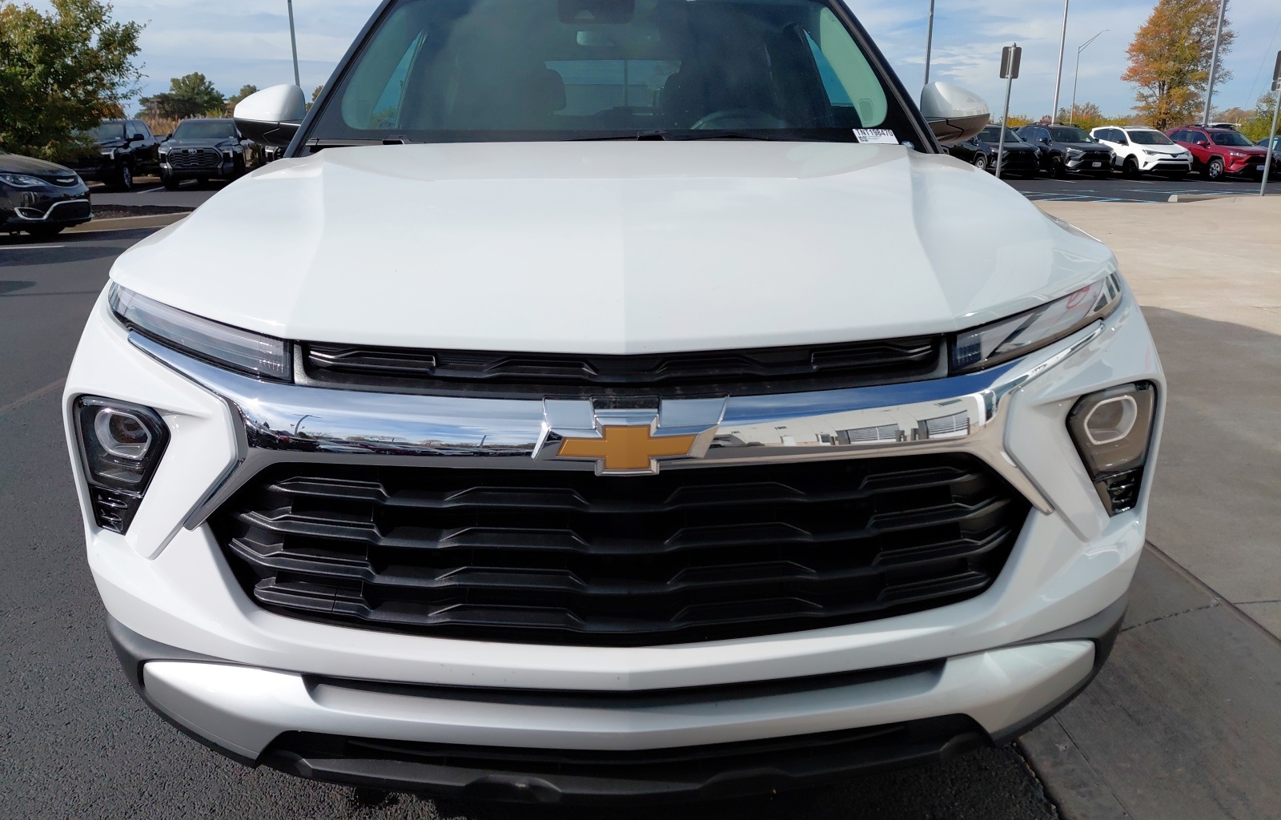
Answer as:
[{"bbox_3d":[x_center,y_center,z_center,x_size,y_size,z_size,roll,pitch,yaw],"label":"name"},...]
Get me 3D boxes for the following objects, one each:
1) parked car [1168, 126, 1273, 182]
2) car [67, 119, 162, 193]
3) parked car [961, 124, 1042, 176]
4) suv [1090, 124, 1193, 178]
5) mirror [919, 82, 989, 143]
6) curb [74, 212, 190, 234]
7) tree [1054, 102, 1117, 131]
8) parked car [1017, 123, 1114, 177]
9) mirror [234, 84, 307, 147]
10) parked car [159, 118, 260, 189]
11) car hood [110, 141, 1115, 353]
[{"bbox_3d":[20.716,-9.366,33.608,1.860,1.700,4.600,-3,16,-9],"label":"parked car"},{"bbox_3d":[-15.853,-7.698,27.821,2.040,1.970,5.850,-3,16,-10],"label":"car"},{"bbox_3d":[12.055,-8.958,31.882,1.860,1.700,4.600,-2,16,-6],"label":"parked car"},{"bbox_3d":[17.516,-9.252,33.118,1.860,1.690,4.600,-3,16,-9],"label":"suv"},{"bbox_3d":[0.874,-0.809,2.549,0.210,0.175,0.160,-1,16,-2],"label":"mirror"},{"bbox_3d":[-7.464,-2.770,13.654,0.180,0.150,2.700,15,22,42],"label":"curb"},{"bbox_3d":[35.506,-22.286,73.946,4.390,4.390,4.390,7,18,24],"label":"tree"},{"bbox_3d":[14.406,-8.914,31.690,1.860,1.700,4.600,-2,16,-6],"label":"parked car"},{"bbox_3d":[-0.969,-0.800,2.526,0.220,0.165,0.160,-1,16,-2],"label":"mirror"},{"bbox_3d":[-12.288,-7.561,27.255,2.050,1.970,5.900,-3,16,-11],"label":"parked car"},{"bbox_3d":[-0.047,-0.329,1.591,1.580,0.260,1.120,-1,16,-2],"label":"car hood"}]

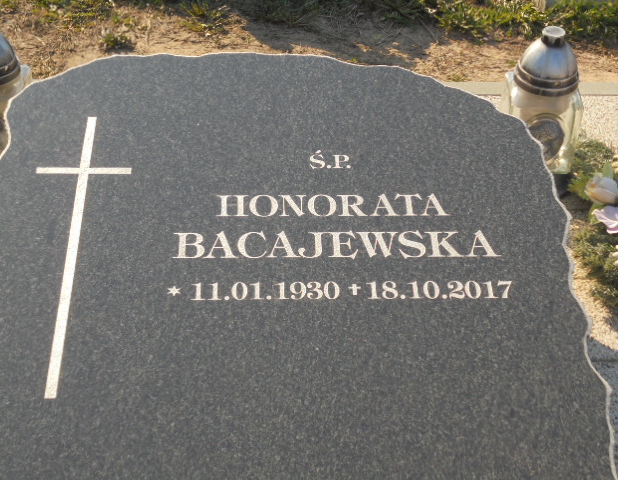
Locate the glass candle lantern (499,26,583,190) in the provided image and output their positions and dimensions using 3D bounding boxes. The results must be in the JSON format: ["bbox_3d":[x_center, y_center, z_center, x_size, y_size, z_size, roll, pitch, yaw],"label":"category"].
[{"bbox_3d":[0.405,-0.225,2.040,0.135,0.300,0.130,5,38,6],"label":"glass candle lantern"}]

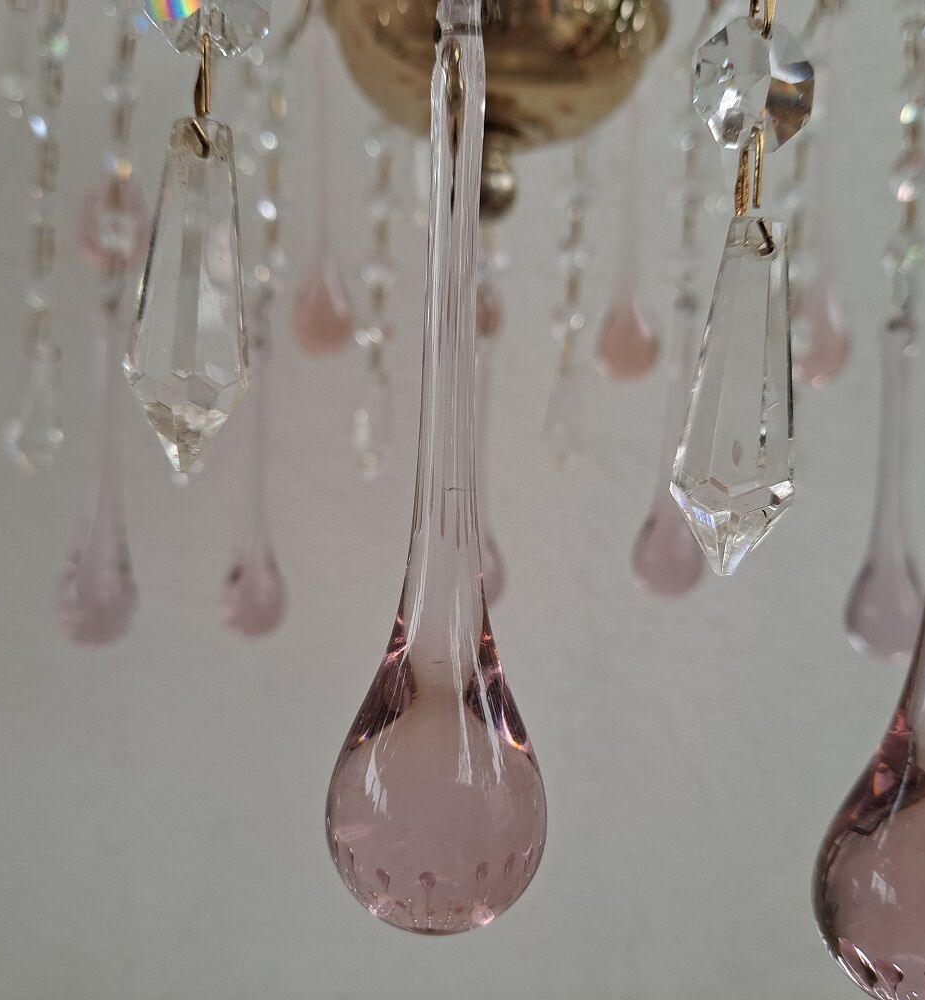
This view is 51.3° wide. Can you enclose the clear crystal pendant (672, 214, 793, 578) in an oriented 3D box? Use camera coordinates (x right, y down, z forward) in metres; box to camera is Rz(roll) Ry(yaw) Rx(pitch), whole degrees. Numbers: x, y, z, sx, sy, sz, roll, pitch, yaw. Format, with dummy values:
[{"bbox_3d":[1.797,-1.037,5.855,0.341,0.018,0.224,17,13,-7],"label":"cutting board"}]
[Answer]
[{"bbox_3d":[0.040,-0.015,0.139,0.017,0.052,0.017,6,2,15],"label":"clear crystal pendant"}]

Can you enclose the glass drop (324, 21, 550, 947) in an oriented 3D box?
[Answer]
[{"bbox_3d":[-0.002,-0.005,0.132,0.030,0.129,0.030,2,2,-1],"label":"glass drop"}]

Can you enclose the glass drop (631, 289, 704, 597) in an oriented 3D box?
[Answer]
[{"bbox_3d":[0.090,-0.024,0.409,0.029,0.131,0.029,3,2,12],"label":"glass drop"}]

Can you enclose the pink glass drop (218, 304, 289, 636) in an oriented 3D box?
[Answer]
[{"bbox_3d":[-0.088,-0.013,0.413,0.029,0.138,0.029,2,2,-12],"label":"pink glass drop"}]

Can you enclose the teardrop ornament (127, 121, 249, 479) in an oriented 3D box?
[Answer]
[{"bbox_3d":[-0.039,-0.030,0.139,0.017,0.052,0.017,3,2,-16],"label":"teardrop ornament"}]

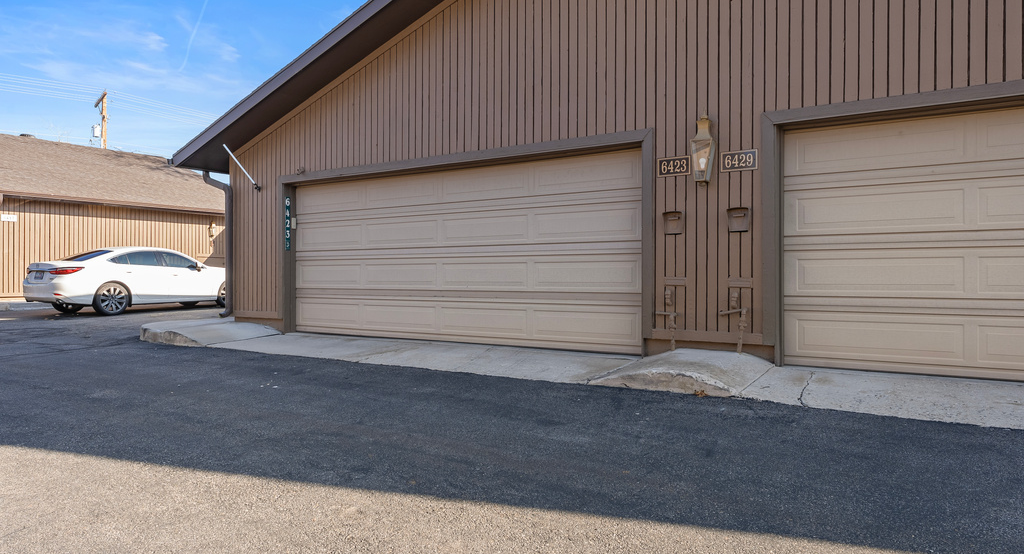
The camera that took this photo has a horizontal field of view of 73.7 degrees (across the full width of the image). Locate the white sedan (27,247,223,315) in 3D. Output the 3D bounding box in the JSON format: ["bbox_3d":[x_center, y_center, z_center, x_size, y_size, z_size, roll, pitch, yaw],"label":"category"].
[{"bbox_3d":[-8.390,0.058,15.830,1.860,1.450,4.880,0,0,31],"label":"white sedan"}]

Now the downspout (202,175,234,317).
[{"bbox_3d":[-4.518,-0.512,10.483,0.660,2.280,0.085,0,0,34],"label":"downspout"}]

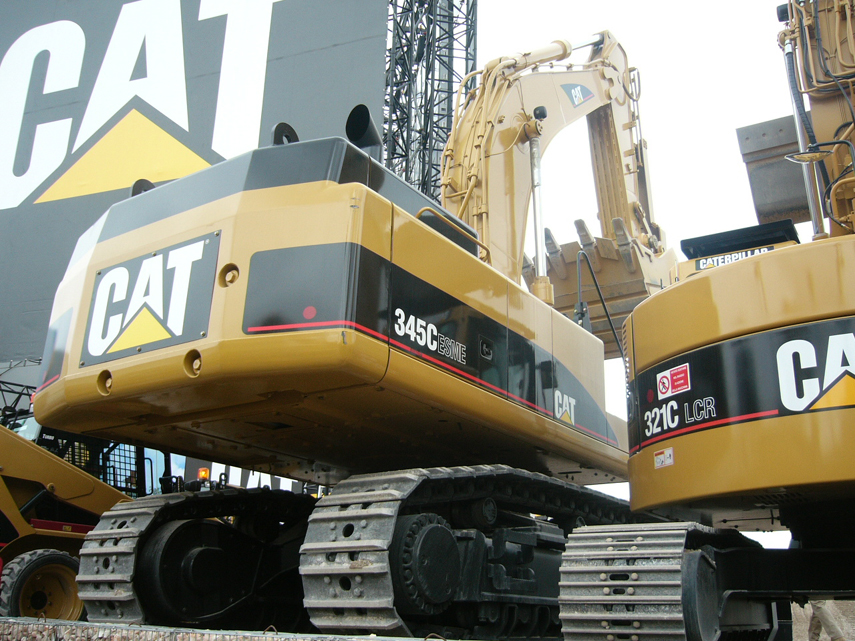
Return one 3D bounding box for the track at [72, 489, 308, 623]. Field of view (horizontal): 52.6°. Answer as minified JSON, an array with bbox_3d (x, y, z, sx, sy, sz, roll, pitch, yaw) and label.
[{"bbox_3d":[-0.757,2.540,8.416,0.680,1.306,5.550,-12,-24,34],"label":"track"}]

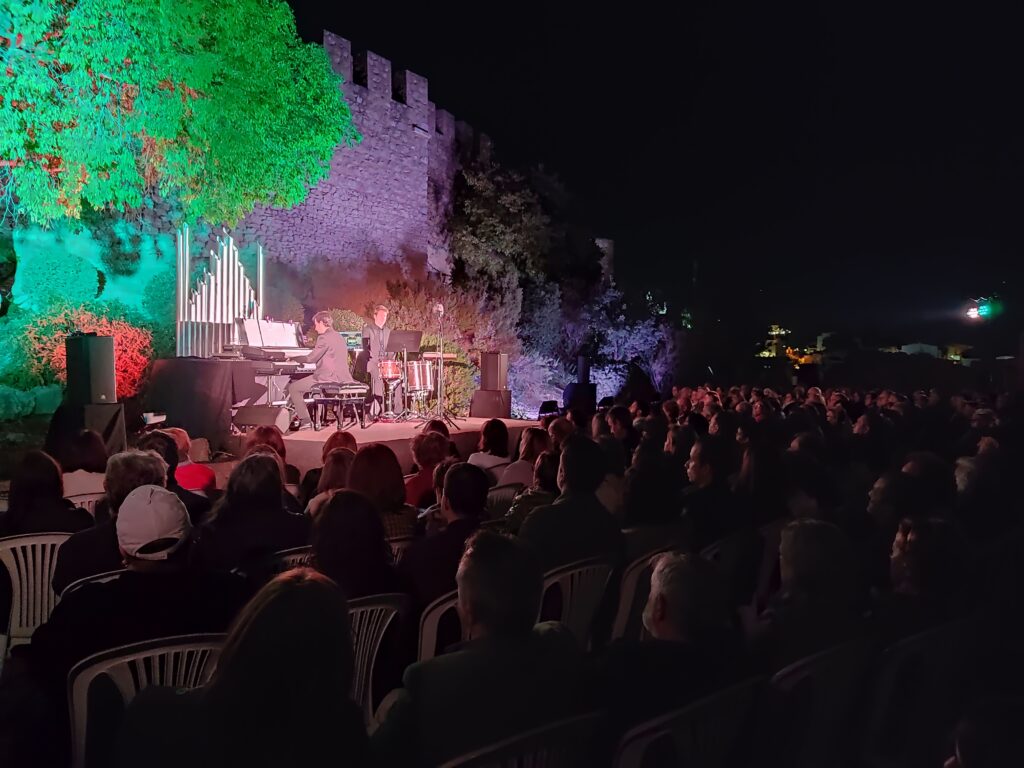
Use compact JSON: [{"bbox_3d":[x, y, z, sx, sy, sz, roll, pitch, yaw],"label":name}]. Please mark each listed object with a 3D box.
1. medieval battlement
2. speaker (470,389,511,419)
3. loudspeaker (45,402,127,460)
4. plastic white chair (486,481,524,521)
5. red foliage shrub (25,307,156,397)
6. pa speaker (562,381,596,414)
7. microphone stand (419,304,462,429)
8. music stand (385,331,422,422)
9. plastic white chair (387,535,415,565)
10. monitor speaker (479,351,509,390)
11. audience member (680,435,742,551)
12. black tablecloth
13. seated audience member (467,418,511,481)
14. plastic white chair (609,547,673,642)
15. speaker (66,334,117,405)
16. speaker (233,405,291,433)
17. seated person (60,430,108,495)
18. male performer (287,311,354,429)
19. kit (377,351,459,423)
[{"bbox_3d":[-2.600,-7.900,22.300,1.200,1.400,8.600,0,0,27],"label":"medieval battlement"},{"bbox_3d":[-0.314,0.305,11.450,0.520,0.420,0.460,1,1,30],"label":"speaker"},{"bbox_3d":[-3.690,0.370,6.680,0.500,0.460,0.450,0,1,26],"label":"loudspeaker"},{"bbox_3d":[-0.260,1.125,5.500,0.550,0.810,0.550,0,0,-43],"label":"plastic white chair"},{"bbox_3d":[-4.950,-0.350,9.000,1.450,1.100,1.200,0,0,-28],"label":"red foliage shrub"},{"bbox_3d":[1.110,0.275,12.700,0.450,0.520,0.420,1,1,44],"label":"pa speaker"},{"bbox_3d":[-0.940,-0.255,10.200,0.540,1.600,0.540,-1,1,-45],"label":"microphone stand"},{"bbox_3d":[-1.570,-0.130,11.100,0.520,1.300,0.480,0,0,-28],"label":"music stand"},{"bbox_3d":[-0.655,1.150,3.880,0.540,0.820,0.550,-1,1,-30],"label":"plastic white chair"},{"bbox_3d":[-0.253,-0.185,11.400,0.310,0.560,0.320,1,1,30],"label":"monitor speaker"},{"bbox_3d":[0.900,0.870,3.850,0.750,1.220,0.500,0,0,30],"label":"audience member"},{"bbox_3d":[-2.900,0.180,7.600,1.100,0.830,0.900,0,0,27],"label":"black tablecloth"},{"bbox_3d":[-0.250,0.900,6.580,0.480,1.240,0.720,-1,1,-43],"label":"seated audience member"},{"bbox_3d":[0.420,1.155,3.400,0.550,0.820,0.540,1,1,40],"label":"plastic white chair"},{"bbox_3d":[-3.800,-0.130,6.950,0.310,0.610,0.350,0,0,23],"label":"speaker"},{"bbox_3d":[-2.760,0.385,8.450,0.550,0.330,0.400,0,1,20],"label":"speaker"},{"bbox_3d":[-2.480,0.880,4.500,0.500,1.220,0.750,0,0,-20],"label":"seated person"},{"bbox_3d":[-2.300,-0.170,9.250,0.850,1.380,0.550,0,0,14],"label":"male performer"},{"bbox_3d":[-1.450,0.050,11.650,1.150,1.050,0.700,0,1,-27],"label":"kit"}]

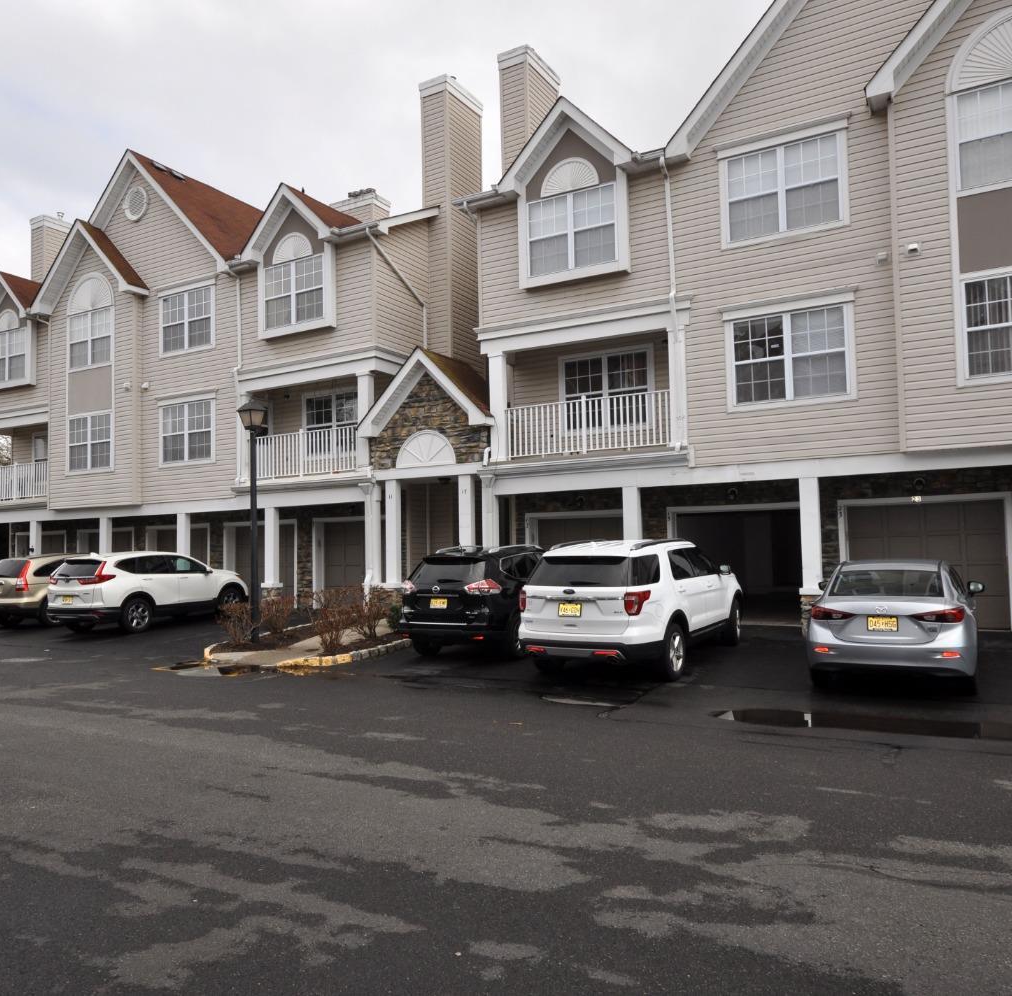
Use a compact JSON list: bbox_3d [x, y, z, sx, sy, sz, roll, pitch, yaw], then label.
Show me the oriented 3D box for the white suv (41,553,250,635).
[{"bbox_3d":[-8.011,2.085,20.218,1.870,1.690,4.600,-3,-3,27],"label":"white suv"}]

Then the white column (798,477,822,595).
[{"bbox_3d":[5.093,0.638,14.483,0.340,1.930,0.310,-3,-4,31],"label":"white column"}]

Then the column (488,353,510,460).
[{"bbox_3d":[-0.139,-1.839,17.730,0.320,2.150,0.280,-3,-4,31],"label":"column"}]

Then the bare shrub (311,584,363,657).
[{"bbox_3d":[-2.822,2.026,14.636,0.830,1.100,0.830,-2,-3,0],"label":"bare shrub"}]

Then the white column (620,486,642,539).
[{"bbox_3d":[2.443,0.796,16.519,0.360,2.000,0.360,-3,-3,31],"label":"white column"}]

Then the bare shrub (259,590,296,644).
[{"bbox_3d":[-4.221,2.130,16.126,0.700,0.880,0.700,-3,-4,31],"label":"bare shrub"}]

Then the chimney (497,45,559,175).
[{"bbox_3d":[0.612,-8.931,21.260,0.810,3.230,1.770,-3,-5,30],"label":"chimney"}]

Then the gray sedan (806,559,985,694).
[{"bbox_3d":[5.028,1.493,11.256,1.830,1.450,4.580,-3,-3,28],"label":"gray sedan"}]

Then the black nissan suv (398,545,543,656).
[{"bbox_3d":[0.129,1.683,15.265,1.850,1.720,4.640,-3,-3,31],"label":"black nissan suv"}]

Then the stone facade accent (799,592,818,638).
[{"bbox_3d":[5.264,1.983,14.808,0.420,0.700,0.420,-3,-3,31],"label":"stone facade accent"}]

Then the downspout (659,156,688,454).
[{"bbox_3d":[2.998,-3.585,15.971,0.180,5.450,0.250,-3,-3,31],"label":"downspout"}]

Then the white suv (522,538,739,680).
[{"bbox_3d":[2.178,1.545,13.322,2.020,1.780,5.030,-3,-3,30],"label":"white suv"}]

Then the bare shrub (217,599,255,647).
[{"bbox_3d":[-4.750,2.141,15.360,0.680,0.820,0.680,-3,-4,31],"label":"bare shrub"}]

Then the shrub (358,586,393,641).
[{"bbox_3d":[-2.414,2.077,16.045,0.680,1.000,0.680,-2,-3,0],"label":"shrub"}]

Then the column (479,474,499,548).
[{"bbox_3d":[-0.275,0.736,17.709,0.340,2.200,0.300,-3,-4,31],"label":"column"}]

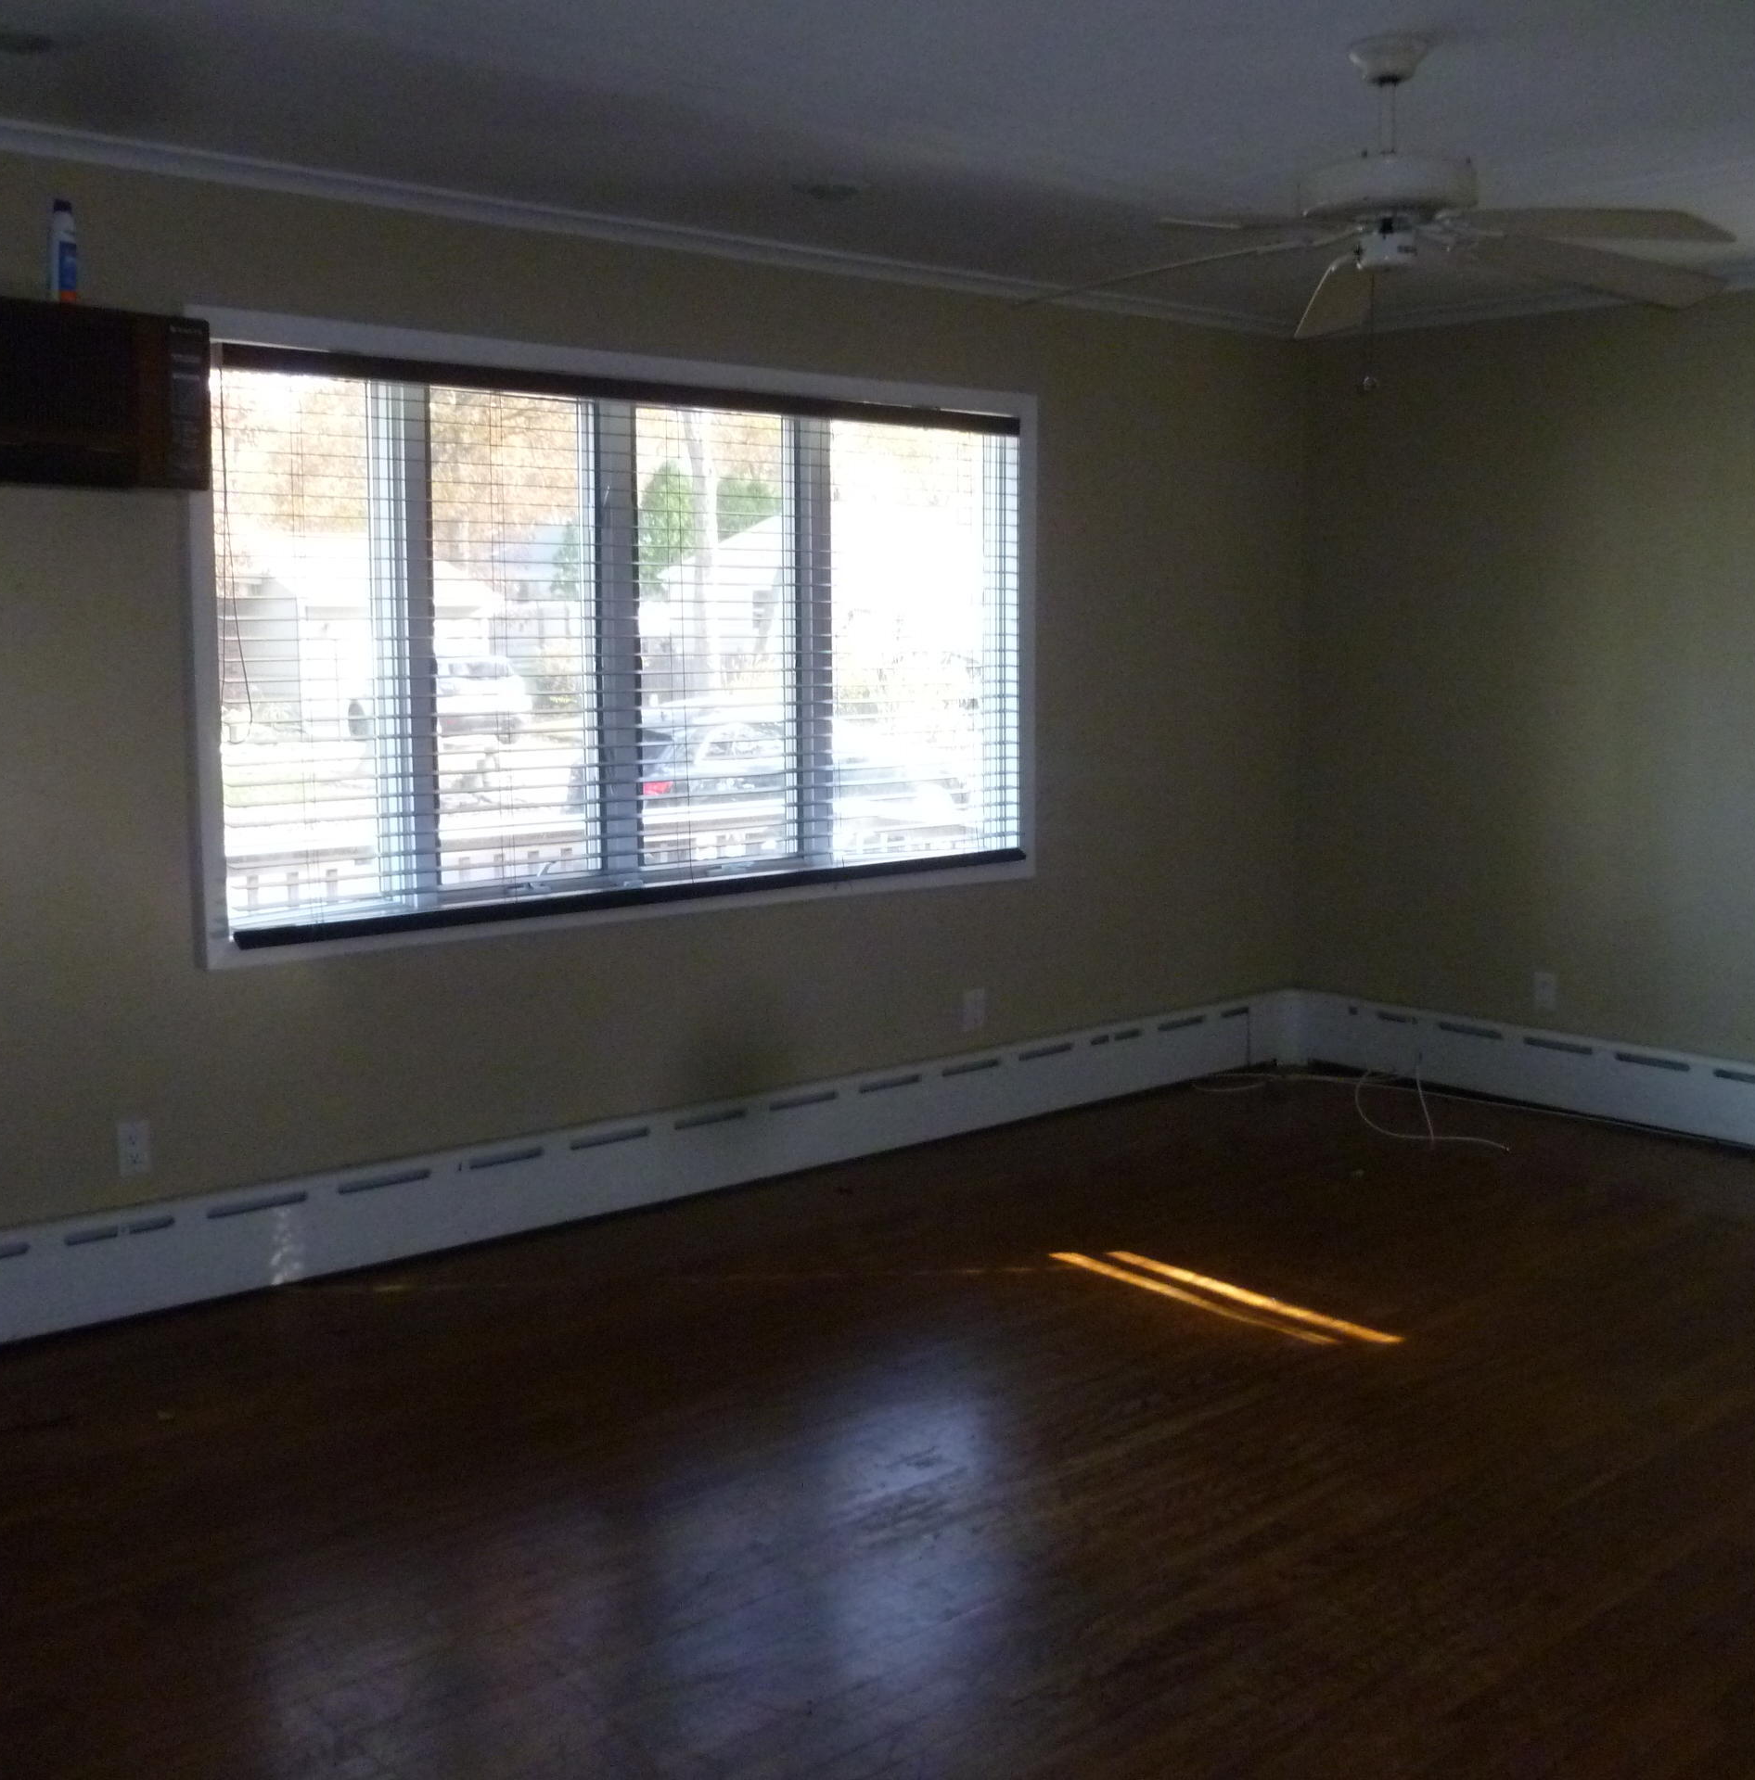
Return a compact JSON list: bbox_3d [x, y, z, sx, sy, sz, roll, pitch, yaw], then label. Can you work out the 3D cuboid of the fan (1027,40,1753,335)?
[{"bbox_3d":[0.861,-1.243,3.273,1.300,0.380,1.300,-6,10,-39],"label":"fan"}]

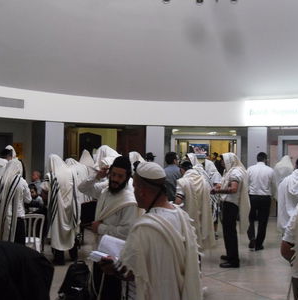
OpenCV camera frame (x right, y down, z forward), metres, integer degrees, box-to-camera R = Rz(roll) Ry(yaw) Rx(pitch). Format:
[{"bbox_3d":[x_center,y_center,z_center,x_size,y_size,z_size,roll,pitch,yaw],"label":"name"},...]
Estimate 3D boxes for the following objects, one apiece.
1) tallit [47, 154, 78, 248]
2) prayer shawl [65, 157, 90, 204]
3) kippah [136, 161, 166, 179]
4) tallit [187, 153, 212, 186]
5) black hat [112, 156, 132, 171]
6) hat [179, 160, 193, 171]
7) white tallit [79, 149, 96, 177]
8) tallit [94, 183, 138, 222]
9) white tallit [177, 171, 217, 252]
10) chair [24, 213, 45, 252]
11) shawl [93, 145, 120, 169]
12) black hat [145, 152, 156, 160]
[{"bbox_3d":[-1.332,0.818,6.300,0.500,1.450,0.450,2,-2,-18],"label":"tallit"},{"bbox_3d":[-1.264,0.606,7.100,0.500,0.850,0.420,1,-2,-12],"label":"prayer shawl"},{"bbox_3d":[0.014,0.110,2.200,0.165,0.090,0.165,10,5,-1],"label":"kippah"},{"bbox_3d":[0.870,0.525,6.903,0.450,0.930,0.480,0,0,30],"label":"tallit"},{"bbox_3d":[-0.235,0.112,3.400,0.180,0.115,0.200,0,0,19],"label":"black hat"},{"bbox_3d":[0.501,0.195,5.400,0.180,0.110,0.200,1,-14,-30],"label":"hat"},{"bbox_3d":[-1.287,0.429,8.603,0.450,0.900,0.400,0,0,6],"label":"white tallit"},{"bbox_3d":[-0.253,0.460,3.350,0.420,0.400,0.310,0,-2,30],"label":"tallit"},{"bbox_3d":[0.681,0.861,5.800,0.500,1.140,0.420,2,-2,-23],"label":"white tallit"},{"bbox_3d":[-1.765,1.335,6.100,0.450,0.820,0.500,1,-1,0],"label":"chair"},{"bbox_3d":[-0.746,0.287,7.103,0.480,0.750,0.450,0,0,27],"label":"shawl"},{"bbox_3d":[0.040,0.150,9.600,0.270,0.150,0.290,1,-1,0],"label":"black hat"}]

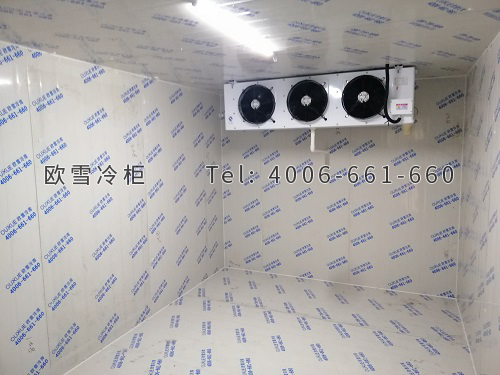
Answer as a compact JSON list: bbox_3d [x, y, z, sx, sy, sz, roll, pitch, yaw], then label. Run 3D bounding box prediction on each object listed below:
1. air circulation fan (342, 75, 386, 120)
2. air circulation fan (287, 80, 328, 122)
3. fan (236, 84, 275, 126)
[{"bbox_3d":[0.891,-0.698,2.914,0.347,0.347,0.090,2,7,23],"label":"air circulation fan"},{"bbox_3d":[0.481,-0.709,3.092,0.347,0.347,0.090,2,7,23],"label":"air circulation fan"},{"bbox_3d":[0.071,-0.718,3.270,0.347,0.347,0.090,2,7,23],"label":"fan"}]

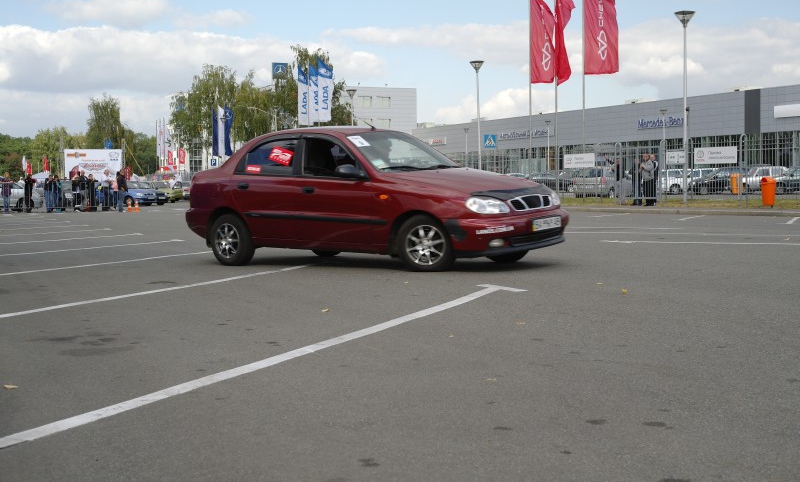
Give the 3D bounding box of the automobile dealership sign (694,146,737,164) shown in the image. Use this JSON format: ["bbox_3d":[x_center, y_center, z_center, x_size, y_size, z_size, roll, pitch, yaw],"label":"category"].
[{"bbox_3d":[9.276,-2.500,30.000,0.050,0.480,1.870,-2,3,-25],"label":"automobile dealership sign"}]

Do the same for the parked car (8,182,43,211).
[{"bbox_3d":[-18.300,-2.060,46.400,4.300,1.450,1.720,-1,3,-11],"label":"parked car"}]

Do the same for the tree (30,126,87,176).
[{"bbox_3d":[-40.100,-9.000,120.000,6.600,8.600,6.600,-1,3,0],"label":"tree"}]

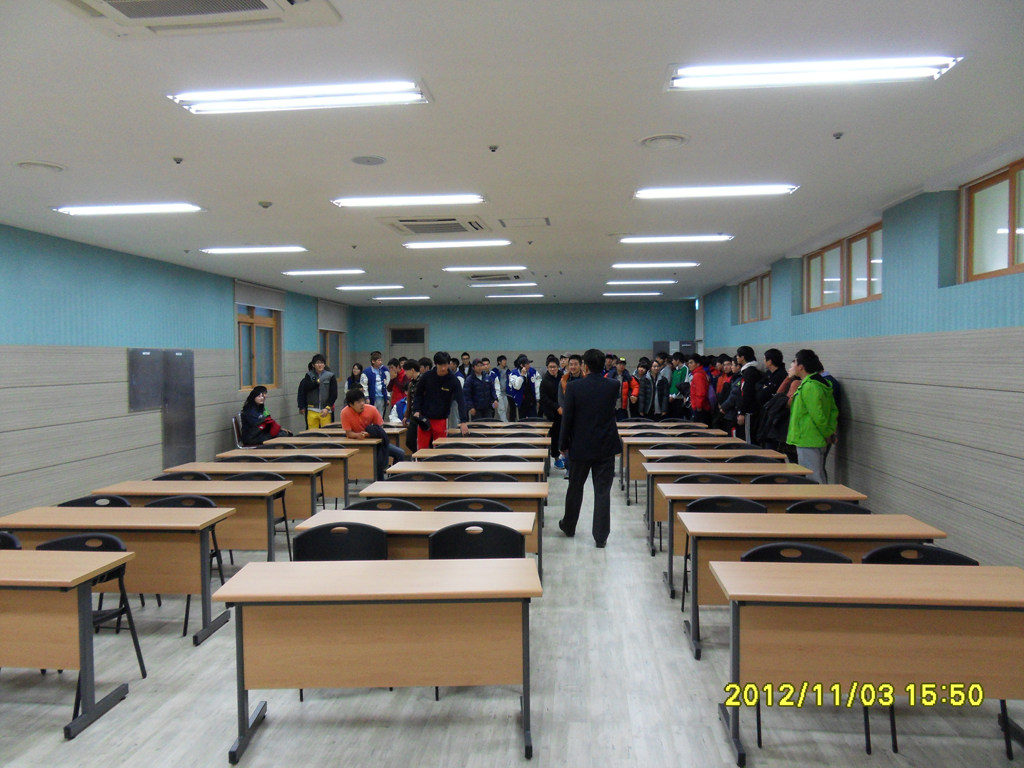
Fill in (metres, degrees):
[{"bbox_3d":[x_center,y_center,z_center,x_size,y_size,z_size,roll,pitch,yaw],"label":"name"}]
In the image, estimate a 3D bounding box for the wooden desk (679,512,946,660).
[{"bbox_3d":[1.672,1.162,4.090,1.360,0.725,0.465,0,2,4],"label":"wooden desk"}]

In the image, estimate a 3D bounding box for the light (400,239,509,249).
[{"bbox_3d":[-0.619,-1.585,7.917,1.250,0.080,0.300,0,2,6],"label":"light"}]

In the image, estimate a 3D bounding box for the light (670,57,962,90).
[{"bbox_3d":[1.380,-1.451,3.271,1.250,0.070,0.270,0,2,5],"label":"light"}]

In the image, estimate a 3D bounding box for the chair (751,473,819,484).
[{"bbox_3d":[2.086,1.093,5.306,0.490,0.780,0.490,0,2,4],"label":"chair"}]

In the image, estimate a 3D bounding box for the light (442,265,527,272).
[{"bbox_3d":[-0.383,-1.607,9.877,1.210,0.070,0.260,0,2,5],"label":"light"}]

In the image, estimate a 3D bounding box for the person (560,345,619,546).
[{"bbox_3d":[0.683,0.555,6.259,0.540,1.730,0.420,-1,2,-2],"label":"person"}]

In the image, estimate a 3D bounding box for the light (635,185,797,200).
[{"bbox_3d":[1.562,-1.467,5.409,1.210,0.070,0.260,0,2,5],"label":"light"}]

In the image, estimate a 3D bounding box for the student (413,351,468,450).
[{"bbox_3d":[-0.929,0.499,8.850,0.640,1.760,0.420,-1,2,-6],"label":"student"}]

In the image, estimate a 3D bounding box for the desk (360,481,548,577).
[{"bbox_3d":[-0.401,1.137,5.314,1.348,0.723,0.466,0,2,4],"label":"desk"}]

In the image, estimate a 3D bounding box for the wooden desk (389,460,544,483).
[{"bbox_3d":[-0.378,1.096,6.297,1.343,0.720,0.460,0,2,4],"label":"wooden desk"}]

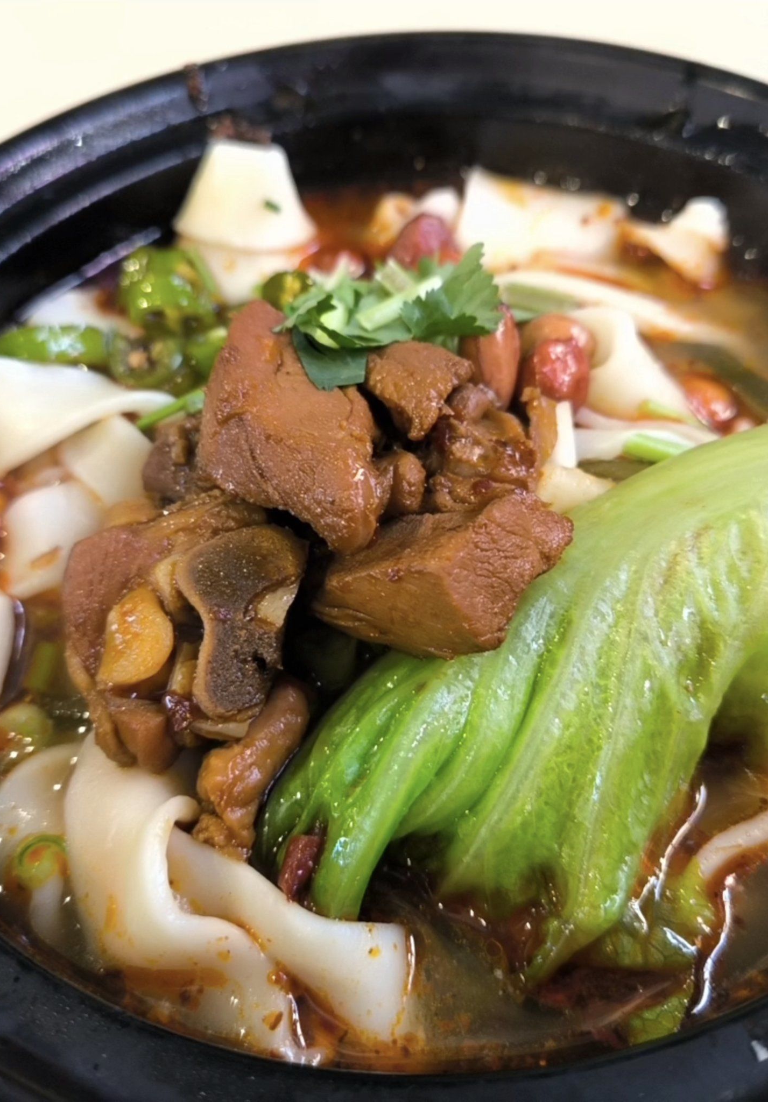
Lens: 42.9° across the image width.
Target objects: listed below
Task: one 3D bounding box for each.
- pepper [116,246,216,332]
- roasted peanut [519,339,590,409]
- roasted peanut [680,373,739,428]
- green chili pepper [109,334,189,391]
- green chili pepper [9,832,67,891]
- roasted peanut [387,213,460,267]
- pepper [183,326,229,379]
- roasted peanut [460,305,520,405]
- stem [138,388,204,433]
[{"bbox_3d":[-0.044,-0.053,0.200,0.019,0.013,0.017,-11,55,-5],"label":"pepper"},{"bbox_3d":[0.032,-0.033,0.181,0.011,0.011,0.015,-2,55,3],"label":"roasted peanut"},{"bbox_3d":[0.060,-0.027,0.180,0.009,0.009,0.015,-25,57,-14],"label":"roasted peanut"},{"bbox_3d":[-0.046,-0.037,0.192,0.015,0.006,0.013,-8,55,-3],"label":"green chili pepper"},{"bbox_3d":[-0.049,0.044,0.137,0.008,0.004,0.008,-11,55,-5],"label":"green chili pepper"},{"bbox_3d":[0.009,-0.067,0.213,0.011,0.011,0.016,33,63,24],"label":"roasted peanut"},{"bbox_3d":[-0.035,-0.040,0.194,0.015,0.010,0.012,7,55,8],"label":"pepper"},{"bbox_3d":[0.020,-0.036,0.181,0.011,0.018,0.010,3,22,6],"label":"roasted peanut"},{"bbox_3d":[-0.040,-0.027,0.186,0.019,0.003,0.003,-34,59,-19],"label":"stem"}]

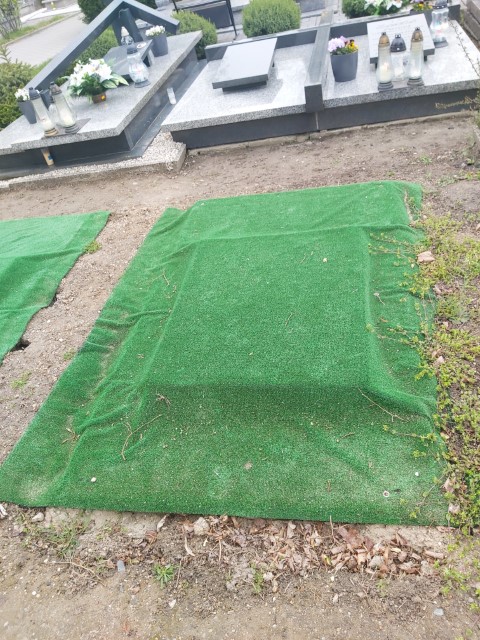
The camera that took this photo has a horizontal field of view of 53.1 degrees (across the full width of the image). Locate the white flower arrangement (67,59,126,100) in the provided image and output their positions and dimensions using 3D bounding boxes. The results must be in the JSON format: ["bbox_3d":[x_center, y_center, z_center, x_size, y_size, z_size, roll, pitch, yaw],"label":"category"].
[{"bbox_3d":[-1.153,-1.949,3.895,0.480,0.290,0.410,-1,43,16],"label":"white flower arrangement"}]

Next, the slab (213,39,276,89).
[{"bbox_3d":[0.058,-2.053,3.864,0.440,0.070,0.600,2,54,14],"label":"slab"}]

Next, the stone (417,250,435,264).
[{"bbox_3d":[0.787,-0.265,2.040,0.070,0.028,0.055,-2,42,15],"label":"stone"}]

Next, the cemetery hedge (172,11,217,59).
[{"bbox_3d":[-0.550,-3.331,5.607,0.550,0.540,0.550,-1,43,16],"label":"cemetery hedge"}]

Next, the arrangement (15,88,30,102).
[{"bbox_3d":[-1.762,-1.831,3.921,0.160,0.120,0.160,-1,43,15],"label":"arrangement"}]

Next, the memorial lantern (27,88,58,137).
[{"bbox_3d":[-1.490,-1.559,3.605,0.118,0.340,0.118,-1,43,15],"label":"memorial lantern"}]

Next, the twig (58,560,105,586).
[{"bbox_3d":[-0.483,0.755,1.453,0.196,0.015,0.022,8,46,24],"label":"twig"}]

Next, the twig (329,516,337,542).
[{"bbox_3d":[0.266,0.596,1.375,0.012,0.012,0.073,-9,41,7],"label":"twig"}]

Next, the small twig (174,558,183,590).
[{"bbox_3d":[-0.177,0.723,1.370,0.010,0.010,0.082,-4,42,12],"label":"small twig"}]

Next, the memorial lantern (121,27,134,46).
[{"bbox_3d":[-1.055,-2.634,4.596,0.125,0.290,0.125,-1,43,16],"label":"memorial lantern"}]

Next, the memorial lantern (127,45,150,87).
[{"bbox_3d":[-0.858,-2.119,3.995,0.155,0.300,0.155,-1,43,16],"label":"memorial lantern"}]

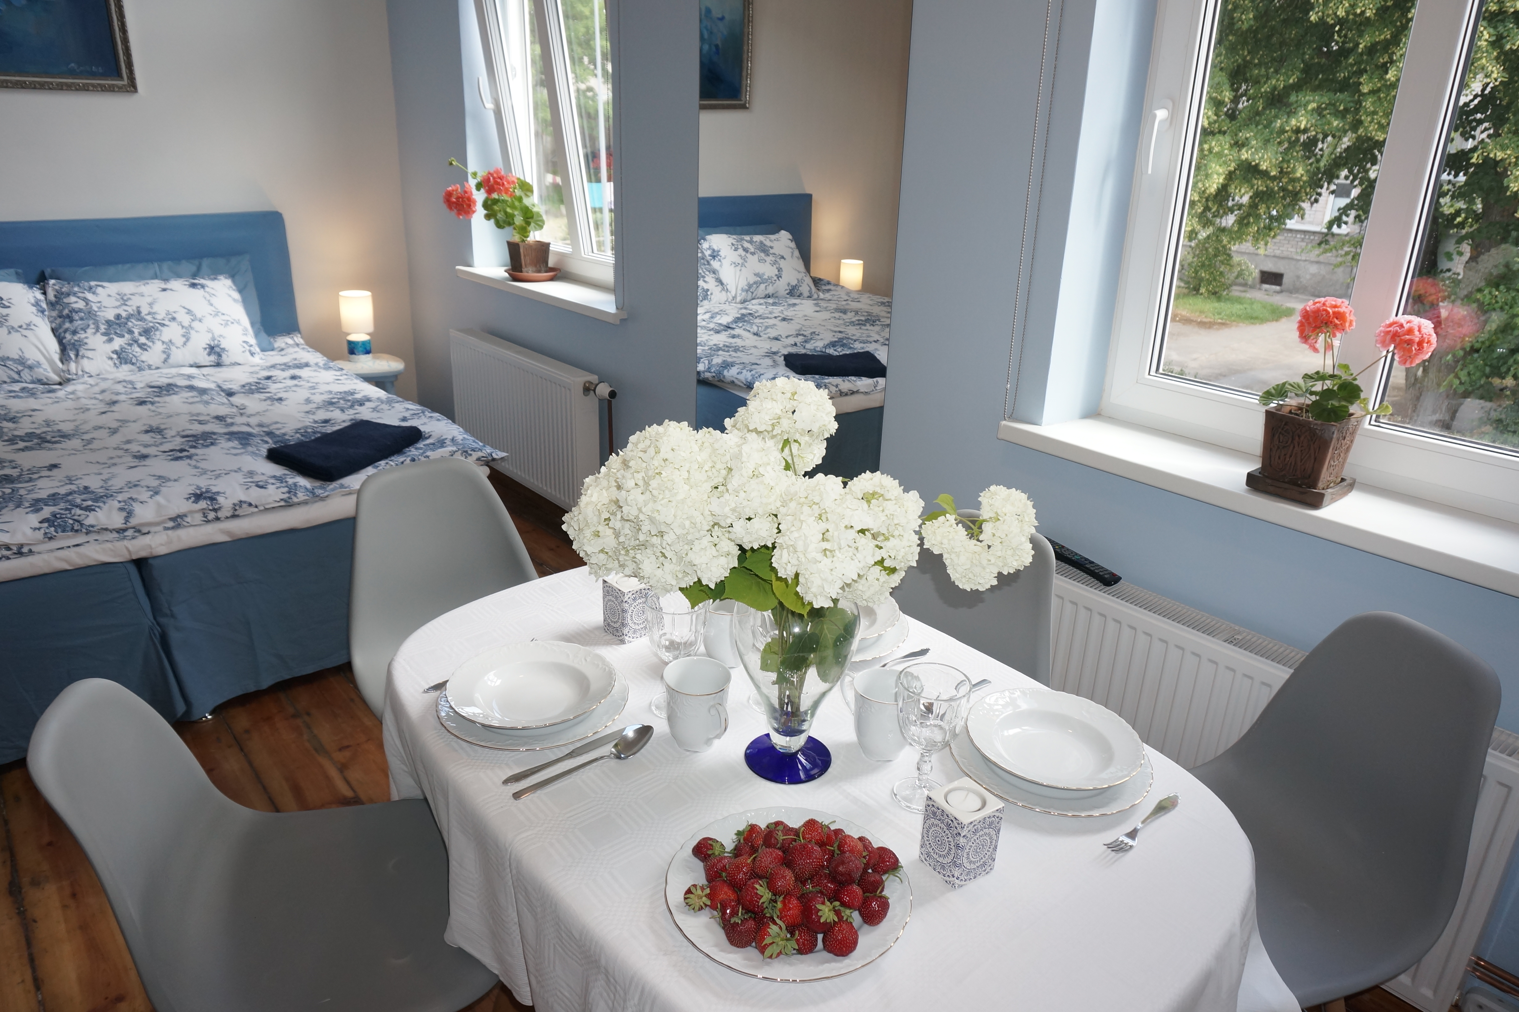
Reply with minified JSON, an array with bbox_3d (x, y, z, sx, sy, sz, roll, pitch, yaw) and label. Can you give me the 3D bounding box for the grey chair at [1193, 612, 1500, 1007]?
[{"bbox_3d":[0.711,0.587,1.549,0.540,0.826,0.470,-4,22,-15],"label":"grey chair"}]

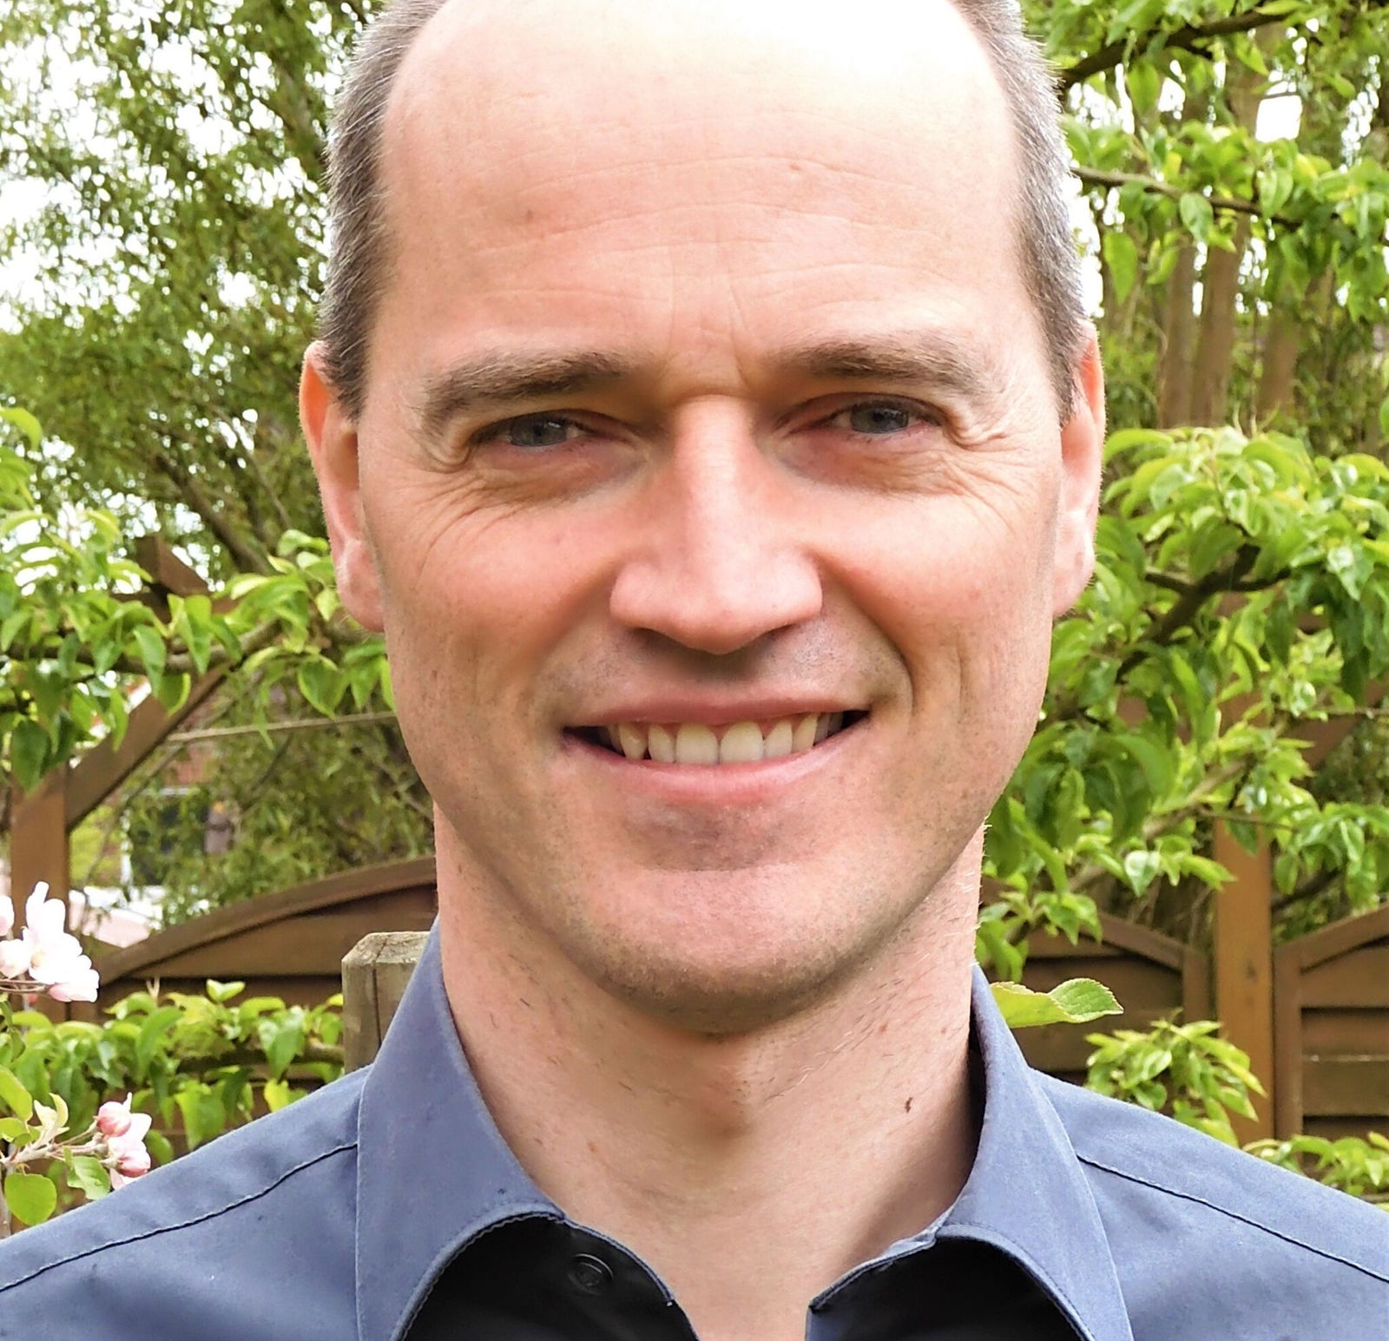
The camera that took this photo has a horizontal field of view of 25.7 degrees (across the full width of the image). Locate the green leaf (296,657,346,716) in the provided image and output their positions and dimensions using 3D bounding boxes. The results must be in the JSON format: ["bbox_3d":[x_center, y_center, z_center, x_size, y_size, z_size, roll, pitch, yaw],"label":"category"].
[{"bbox_3d":[-0.306,0.013,2.500,0.037,0.050,0.020,-12,-6,6],"label":"green leaf"}]

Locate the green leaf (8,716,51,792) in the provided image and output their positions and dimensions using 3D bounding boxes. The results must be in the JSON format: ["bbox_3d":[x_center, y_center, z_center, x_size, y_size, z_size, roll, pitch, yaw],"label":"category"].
[{"bbox_3d":[-0.545,0.068,2.500,0.036,0.062,0.020,-1,-1,-6],"label":"green leaf"}]

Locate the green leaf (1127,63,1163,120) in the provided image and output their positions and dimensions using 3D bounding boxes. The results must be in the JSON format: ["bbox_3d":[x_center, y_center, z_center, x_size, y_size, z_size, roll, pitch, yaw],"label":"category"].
[{"bbox_3d":[0.368,-0.476,2.500,0.028,0.047,0.018,-1,-1,-6],"label":"green leaf"}]

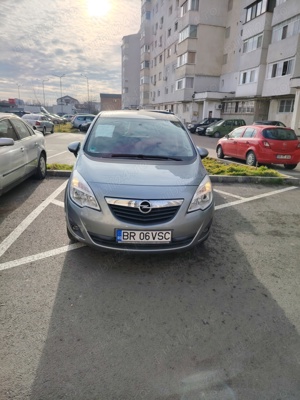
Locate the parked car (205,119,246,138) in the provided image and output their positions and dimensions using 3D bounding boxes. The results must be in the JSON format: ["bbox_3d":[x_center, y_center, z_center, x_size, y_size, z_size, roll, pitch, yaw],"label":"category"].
[{"bbox_3d":[7.554,-7.128,27.672,3.520,1.660,1.620,-1,17,-11],"label":"parked car"}]

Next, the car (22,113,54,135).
[{"bbox_3d":[-8.413,-5.644,20.647,1.740,1.430,4.500,0,17,-8],"label":"car"}]

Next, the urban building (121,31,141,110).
[{"bbox_3d":[-2.926,-32.868,78.455,9.000,21.500,11.000,-2,17,-13],"label":"urban building"}]

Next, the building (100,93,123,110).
[{"bbox_3d":[-10.238,-27.965,84.677,8.500,8.000,8.000,0,17,-8],"label":"building"}]

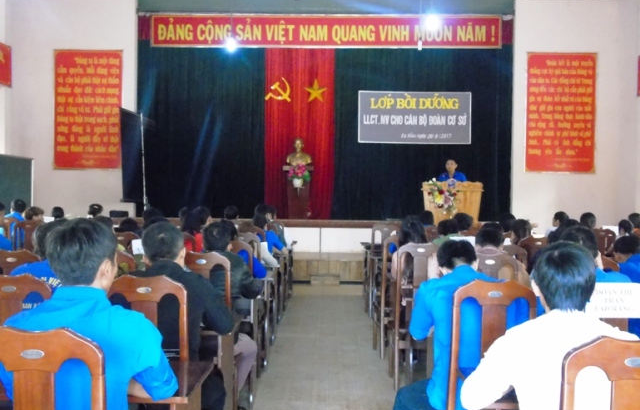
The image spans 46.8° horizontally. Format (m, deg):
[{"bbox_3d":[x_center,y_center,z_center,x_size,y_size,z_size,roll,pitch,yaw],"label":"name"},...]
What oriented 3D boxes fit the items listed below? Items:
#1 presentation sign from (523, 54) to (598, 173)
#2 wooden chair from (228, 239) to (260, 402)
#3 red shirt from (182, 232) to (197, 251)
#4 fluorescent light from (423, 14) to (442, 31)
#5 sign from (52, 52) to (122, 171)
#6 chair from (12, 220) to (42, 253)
[{"bbox_3d":[4.392,-1.670,13.450,1.280,2.180,0.040,1,1,1],"label":"presentation sign"},{"bbox_3d":[-0.715,0.810,5.930,0.430,1.080,0.500,1,1,1],"label":"wooden chair"},{"bbox_3d":[-1.280,0.510,6.900,0.430,0.560,0.320,1,0,3],"label":"red shirt"},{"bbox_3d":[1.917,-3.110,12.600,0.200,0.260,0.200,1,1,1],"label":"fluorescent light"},{"bbox_3d":[-4.299,-1.763,13.750,1.260,2.220,0.040,1,1,1],"label":"sign"},{"bbox_3d":[-3.394,0.717,8.835,0.420,1.070,0.500,1,1,1],"label":"chair"}]

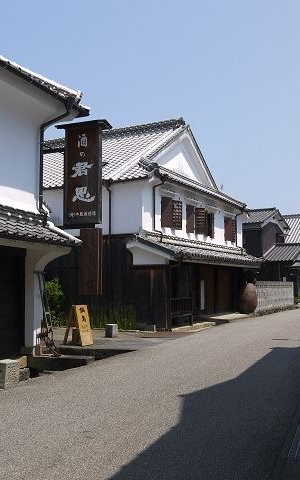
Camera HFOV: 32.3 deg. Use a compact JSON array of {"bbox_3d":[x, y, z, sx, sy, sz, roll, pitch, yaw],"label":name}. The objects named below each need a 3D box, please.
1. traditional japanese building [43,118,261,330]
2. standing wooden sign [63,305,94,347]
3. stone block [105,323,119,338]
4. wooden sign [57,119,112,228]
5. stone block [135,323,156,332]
[{"bbox_3d":[-1.605,-0.702,23.881,11.300,8.600,10.200,-3,-6,29],"label":"traditional japanese building"},{"bbox_3d":[-1.846,2.163,13.254,0.620,1.030,0.480,-3,-6,27],"label":"standing wooden sign"},{"bbox_3d":[-1.119,2.656,15.118,0.260,0.370,0.290,-3,-6,29],"label":"stone block"},{"bbox_3d":[-1.618,-1.591,12.838,1.380,2.523,0.600,-3,-6,26],"label":"wooden sign"},{"bbox_3d":[-0.134,2.868,17.070,0.720,0.280,0.240,-3,-6,29],"label":"stone block"}]

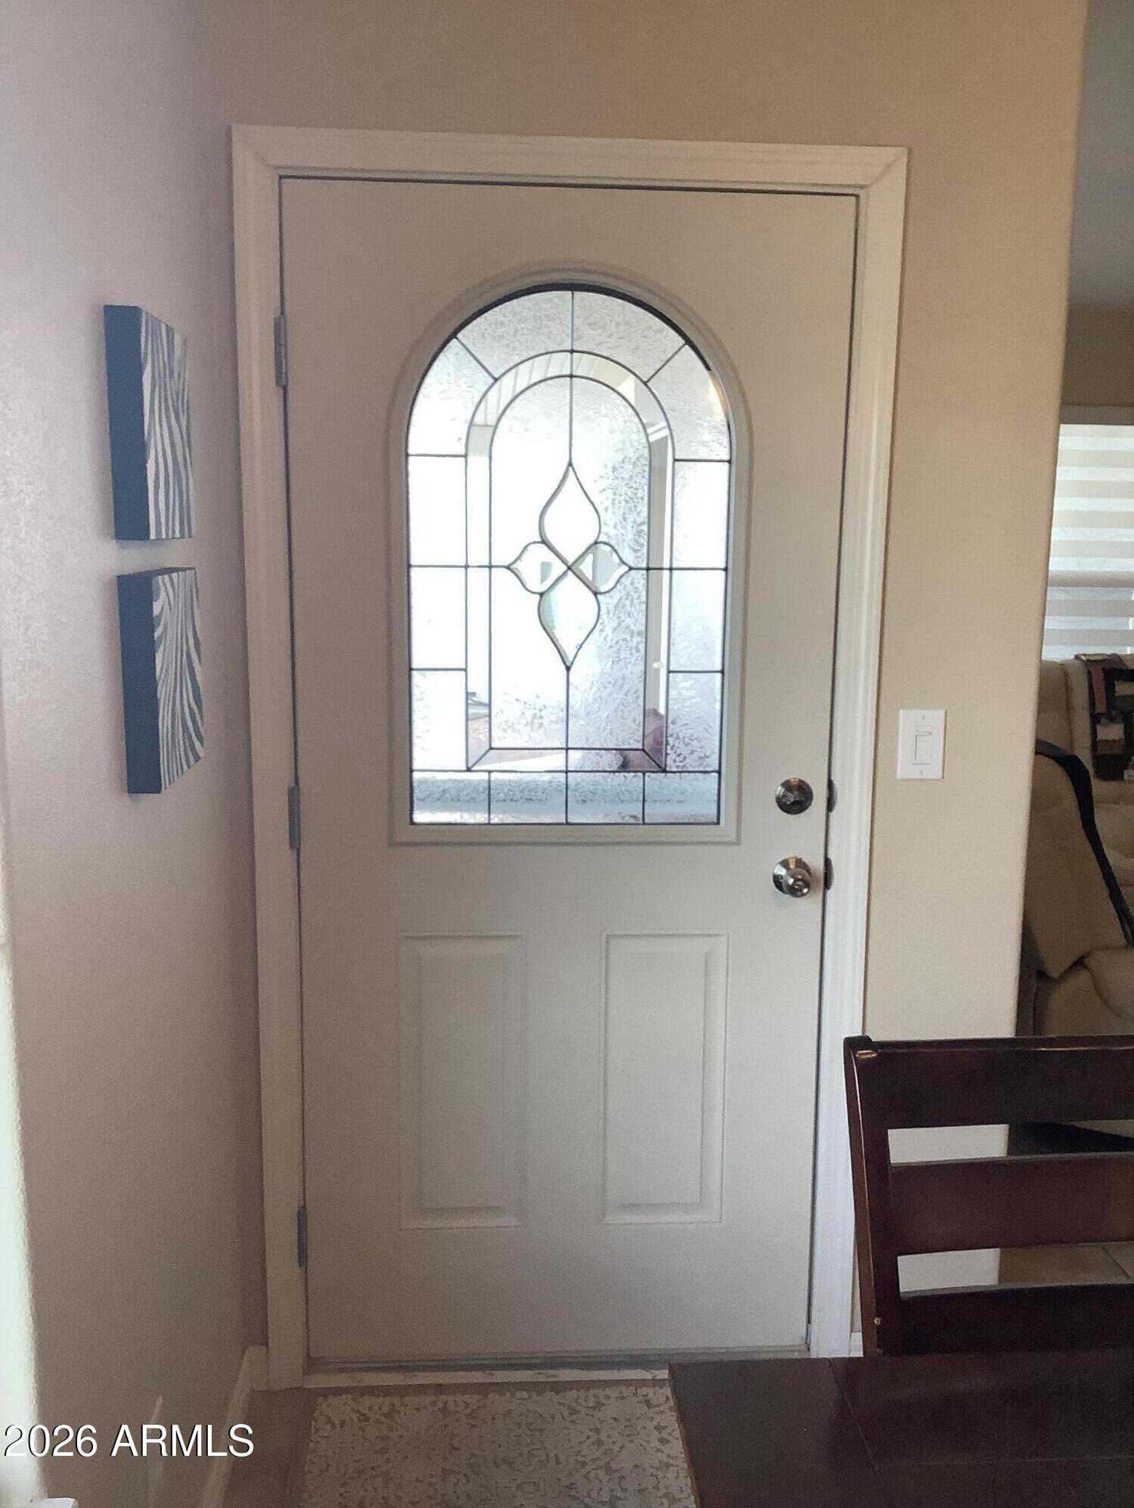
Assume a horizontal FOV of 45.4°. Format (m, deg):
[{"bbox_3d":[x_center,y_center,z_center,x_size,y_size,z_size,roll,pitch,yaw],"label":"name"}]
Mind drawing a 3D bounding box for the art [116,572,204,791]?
[{"bbox_3d":[-0.513,-0.101,1.725,0.040,0.258,0.246,0,10,-3],"label":"art"}]

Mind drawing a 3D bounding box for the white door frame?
[{"bbox_3d":[0.000,0.085,2.325,1.047,2.129,0.093,0,10,-3],"label":"white door frame"}]

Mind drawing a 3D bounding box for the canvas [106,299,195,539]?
[{"bbox_3d":[-0.511,-0.398,1.675,0.039,0.259,0.251,0,10,-3],"label":"canvas"}]

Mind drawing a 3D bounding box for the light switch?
[{"bbox_3d":[0.607,-0.015,2.312,0.079,0.119,0.007,0,10,-3],"label":"light switch"}]

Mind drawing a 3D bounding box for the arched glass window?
[{"bbox_3d":[0.004,-0.315,2.240,0.534,0.883,0.028,0,10,-3],"label":"arched glass window"}]

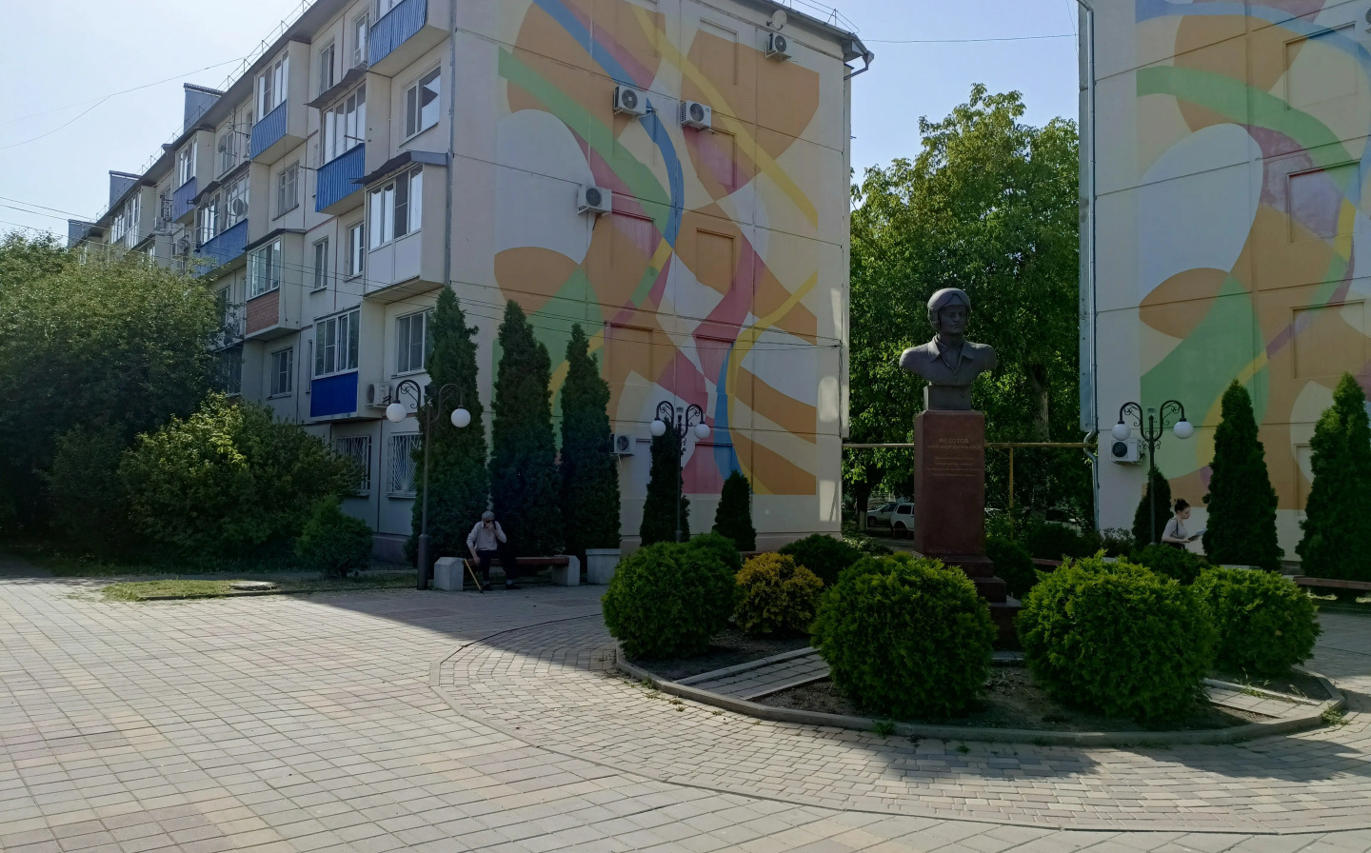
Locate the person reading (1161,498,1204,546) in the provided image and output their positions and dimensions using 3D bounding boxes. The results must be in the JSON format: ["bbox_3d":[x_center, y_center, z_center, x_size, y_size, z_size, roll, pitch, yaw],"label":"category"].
[{"bbox_3d":[6.904,1.808,13.800,0.600,1.590,0.470,-1,-3,26],"label":"person reading"}]

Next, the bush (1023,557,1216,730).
[{"bbox_3d":[3.079,1.492,7.084,1.300,1.130,1.300,1,-3,0],"label":"bush"}]

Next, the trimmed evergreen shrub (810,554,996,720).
[{"bbox_3d":[1.520,1.466,6.966,1.270,1.130,1.270,1,-4,5],"label":"trimmed evergreen shrub"}]

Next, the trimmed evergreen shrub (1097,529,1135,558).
[{"bbox_3d":[8.934,2.650,20.531,0.900,1.000,0.900,1,-3,0],"label":"trimmed evergreen shrub"}]

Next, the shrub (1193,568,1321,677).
[{"bbox_3d":[5.219,1.772,9.179,1.150,0.940,1.150,1,-3,0],"label":"shrub"}]

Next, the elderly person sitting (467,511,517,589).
[{"bbox_3d":[-3.201,2.021,16.394,0.620,1.260,0.720,4,-5,-35],"label":"elderly person sitting"}]

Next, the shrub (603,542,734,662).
[{"bbox_3d":[-0.149,1.597,9.200,1.250,1.040,1.250,1,-3,-1],"label":"shrub"}]

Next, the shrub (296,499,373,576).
[{"bbox_3d":[-6.068,1.911,17.100,1.330,1.330,1.300,2,-3,-20],"label":"shrub"}]

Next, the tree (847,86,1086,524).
[{"bbox_3d":[9.765,-3.209,34.000,9.500,15.600,9.500,0,-3,16],"label":"tree"}]

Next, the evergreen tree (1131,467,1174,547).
[{"bbox_3d":[9.347,1.935,19.872,0.850,2.350,0.850,1,-3,0],"label":"evergreen tree"}]

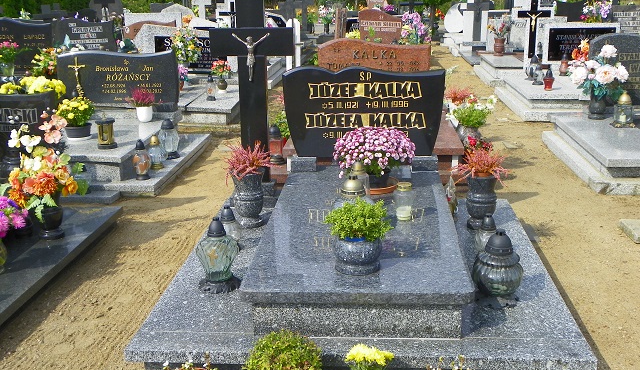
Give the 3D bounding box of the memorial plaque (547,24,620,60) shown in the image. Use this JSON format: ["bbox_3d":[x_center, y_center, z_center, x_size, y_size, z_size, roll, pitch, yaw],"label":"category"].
[{"bbox_3d":[3.408,-1.839,9.633,0.957,0.523,0.107,0,16,4],"label":"memorial plaque"}]

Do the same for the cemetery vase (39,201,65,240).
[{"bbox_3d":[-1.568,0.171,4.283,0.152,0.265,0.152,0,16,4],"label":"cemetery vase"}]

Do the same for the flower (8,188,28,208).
[{"bbox_3d":[-1.736,0.072,4.250,0.105,0.105,0.080,-8,17,-22],"label":"flower"}]

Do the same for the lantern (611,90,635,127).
[{"bbox_3d":[2.685,-0.675,6.530,0.205,0.300,0.205,0,16,5],"label":"lantern"}]

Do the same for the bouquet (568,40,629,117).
[{"bbox_3d":[2.582,-0.967,6.850,0.540,0.690,0.420,0,16,5],"label":"bouquet"}]

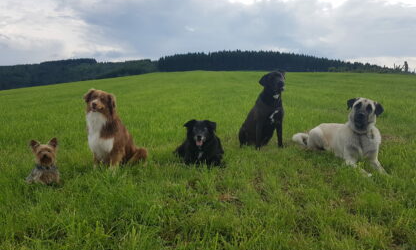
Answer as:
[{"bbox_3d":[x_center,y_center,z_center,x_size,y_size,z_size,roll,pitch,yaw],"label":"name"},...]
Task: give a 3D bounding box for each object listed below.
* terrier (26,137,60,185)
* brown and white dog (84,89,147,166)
[{"bbox_3d":[-1.253,0.289,2.380,0.220,0.340,0.360,-4,7,-34],"label":"terrier"},{"bbox_3d":[-0.837,0.027,2.860,0.320,0.690,0.560,3,6,25],"label":"brown and white dog"}]

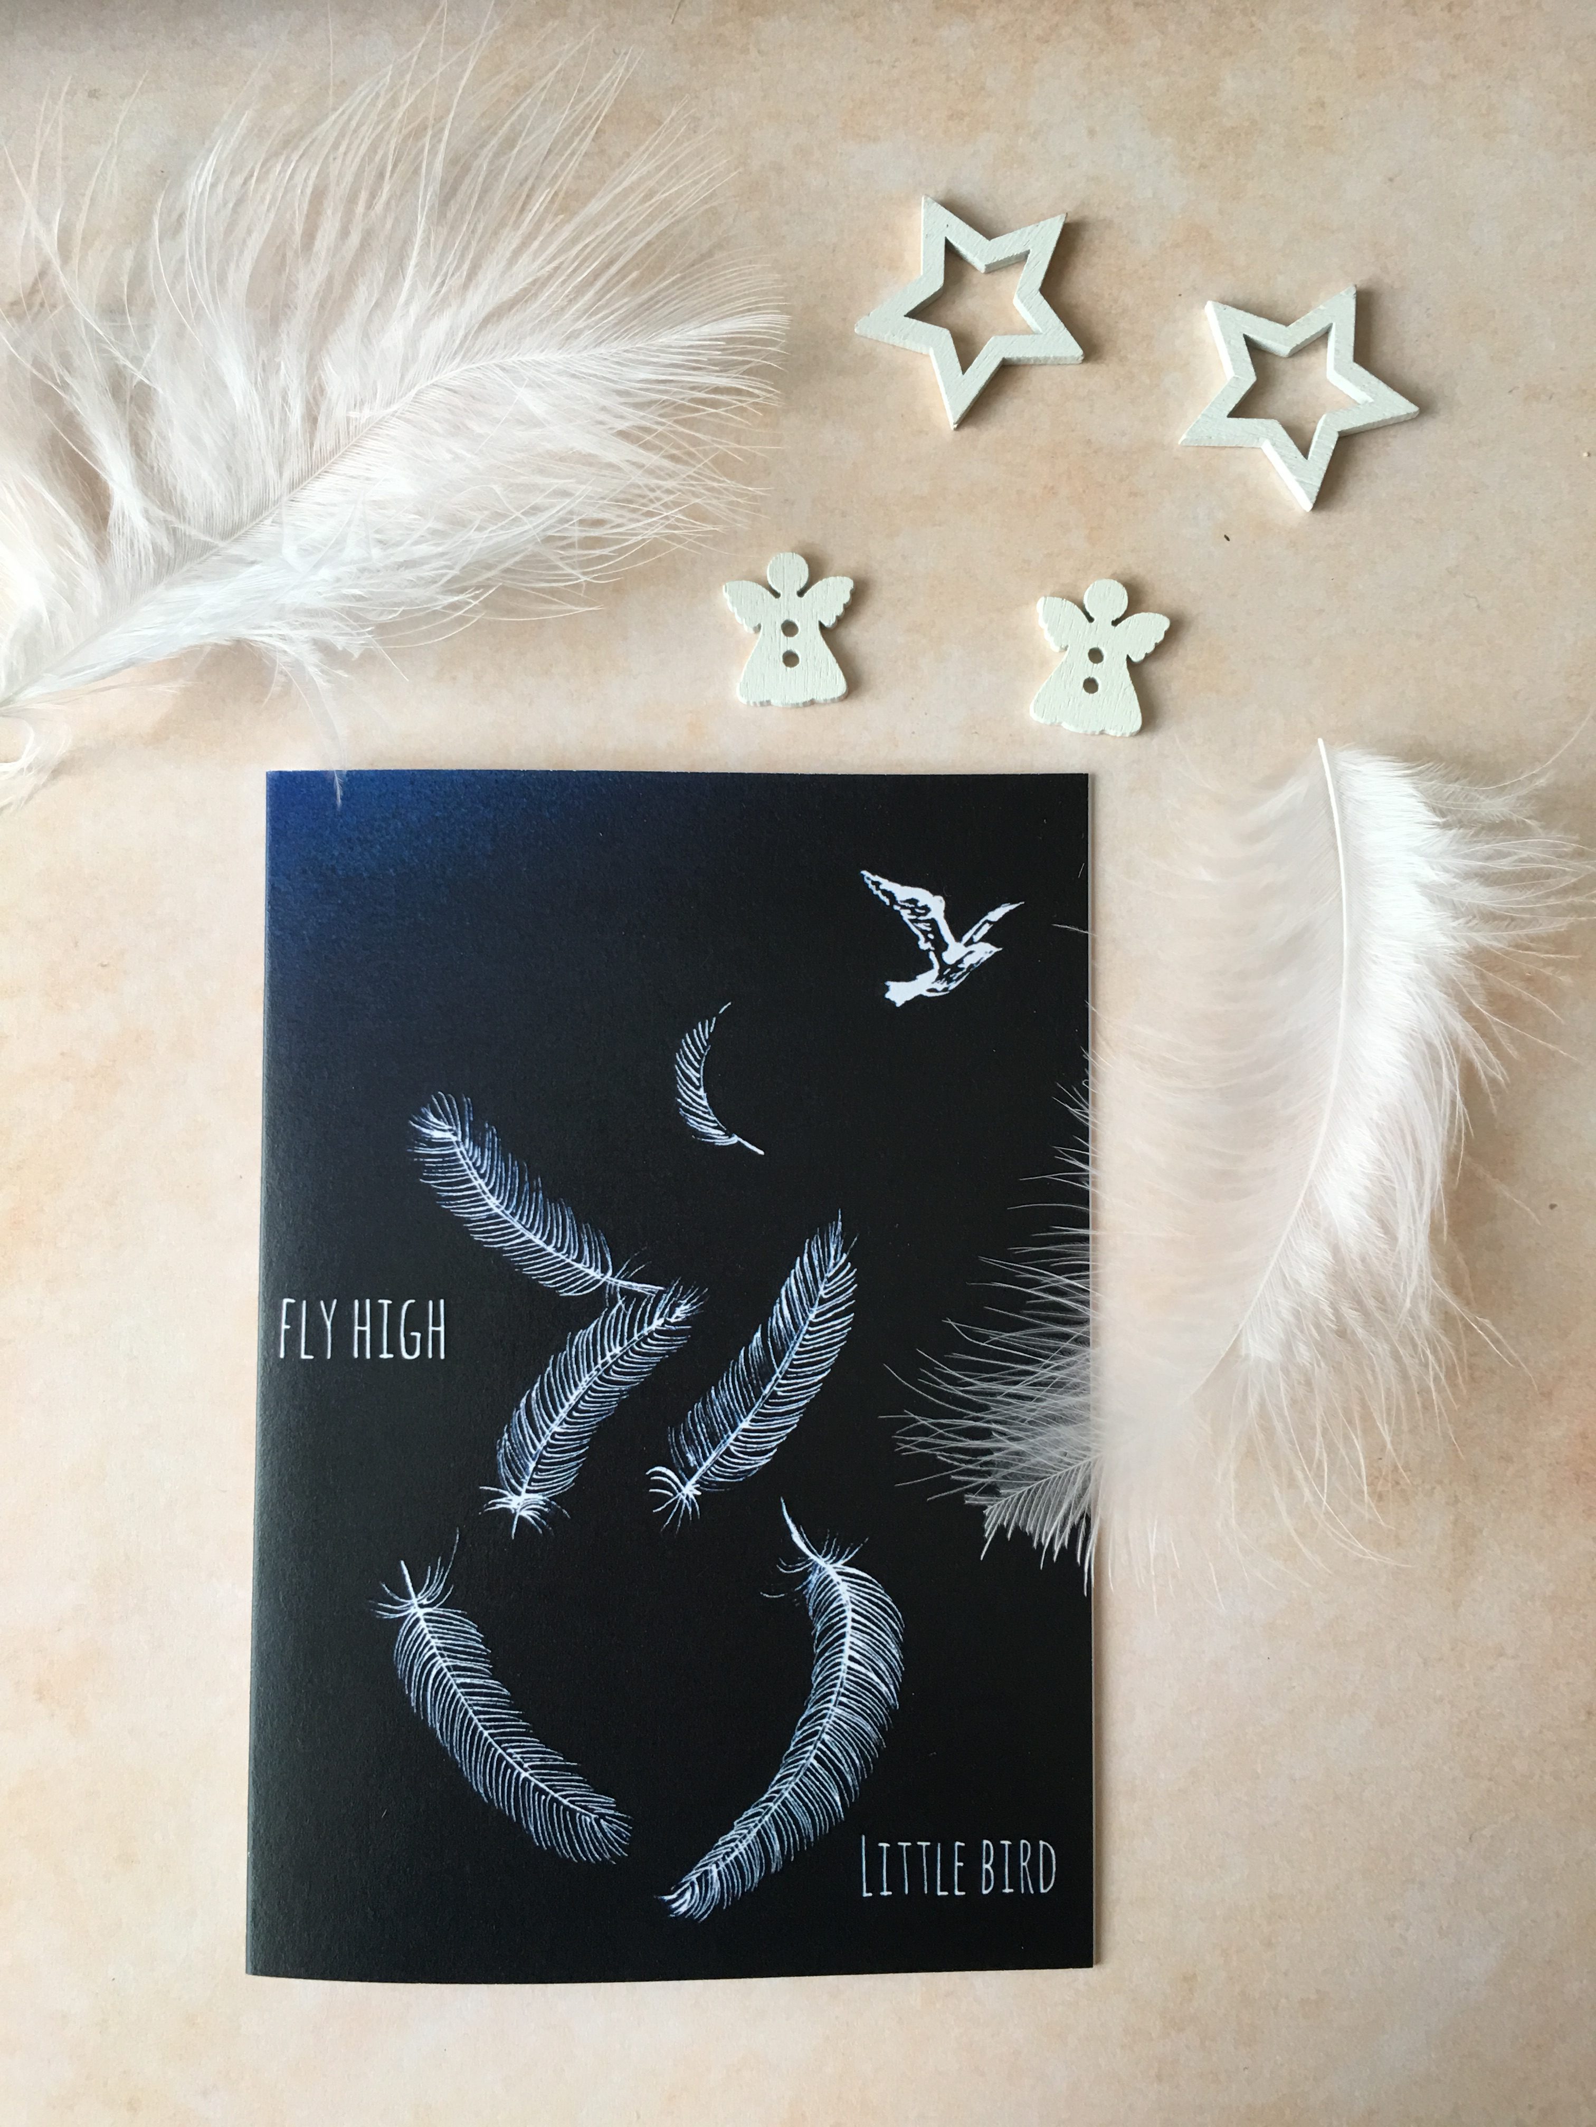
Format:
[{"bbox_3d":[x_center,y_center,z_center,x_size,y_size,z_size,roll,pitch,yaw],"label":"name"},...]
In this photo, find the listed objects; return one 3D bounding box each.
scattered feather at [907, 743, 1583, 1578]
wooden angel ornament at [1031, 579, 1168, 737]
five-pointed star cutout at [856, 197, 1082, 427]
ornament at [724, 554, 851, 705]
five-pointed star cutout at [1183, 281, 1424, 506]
[{"bbox_3d":[0.058,0.013,0.222,0.064,0.018,0.106,20,87,0],"label":"scattered feather"},{"bbox_3d":[0.039,-0.053,0.233,0.017,0.002,0.020,10,87,0],"label":"wooden angel ornament"},{"bbox_3d":[0.023,-0.101,0.235,0.032,0.002,0.029,-26,88,-2],"label":"five-pointed star cutout"},{"bbox_3d":[-0.001,-0.057,0.233,0.017,0.002,0.020,-4,87,-1],"label":"ornament"},{"bbox_3d":[0.066,-0.089,0.235,0.031,0.002,0.030,30,87,1],"label":"five-pointed star cutout"}]

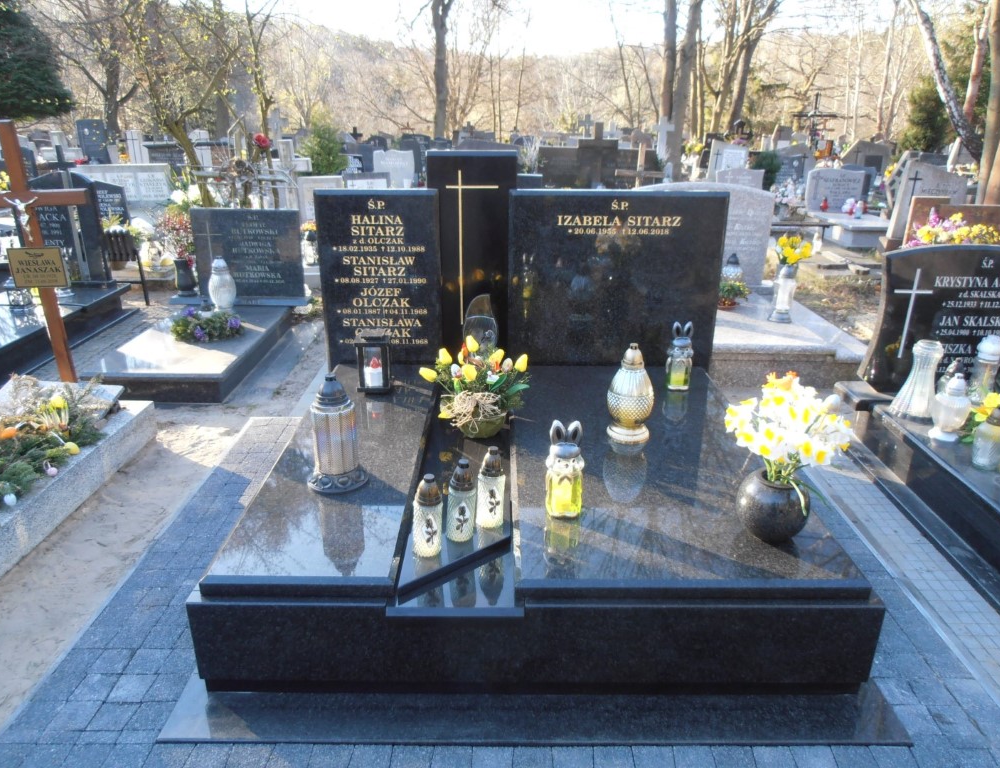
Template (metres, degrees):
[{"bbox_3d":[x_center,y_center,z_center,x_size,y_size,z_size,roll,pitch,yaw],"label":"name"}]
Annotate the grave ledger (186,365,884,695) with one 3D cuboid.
[{"bbox_3d":[0.093,0.371,2.715,1.810,0.336,1.780,0,21,0],"label":"grave ledger"}]

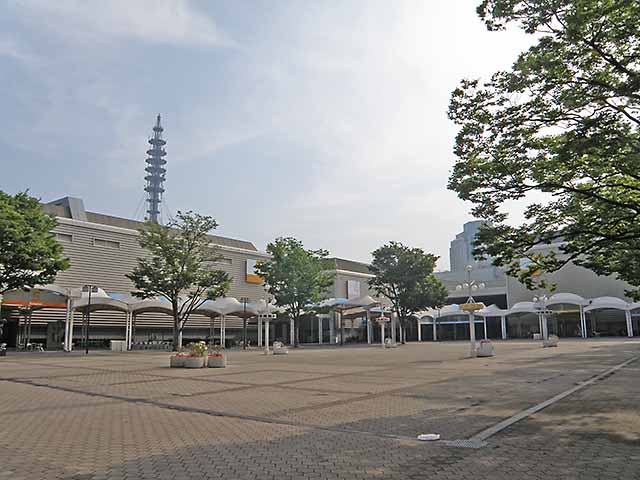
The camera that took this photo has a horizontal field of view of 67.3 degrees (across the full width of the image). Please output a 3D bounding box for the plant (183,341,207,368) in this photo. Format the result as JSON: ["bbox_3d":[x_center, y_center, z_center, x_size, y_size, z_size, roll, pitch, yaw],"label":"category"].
[{"bbox_3d":[-6.316,5.713,24.000,1.120,1.361,1.100,-1,-11,0],"label":"plant"}]

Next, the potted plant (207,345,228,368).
[{"bbox_3d":[-5.167,5.814,24.000,0.980,1.166,0.960,-1,-11,0],"label":"potted plant"}]

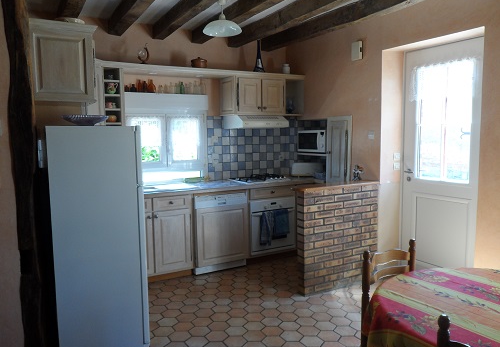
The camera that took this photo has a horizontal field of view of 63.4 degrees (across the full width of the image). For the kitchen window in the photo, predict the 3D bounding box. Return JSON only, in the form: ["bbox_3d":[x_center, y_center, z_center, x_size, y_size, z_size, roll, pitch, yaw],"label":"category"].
[{"bbox_3d":[-0.951,-0.312,4.596,0.975,0.820,0.120,-3,6,-28],"label":"kitchen window"}]

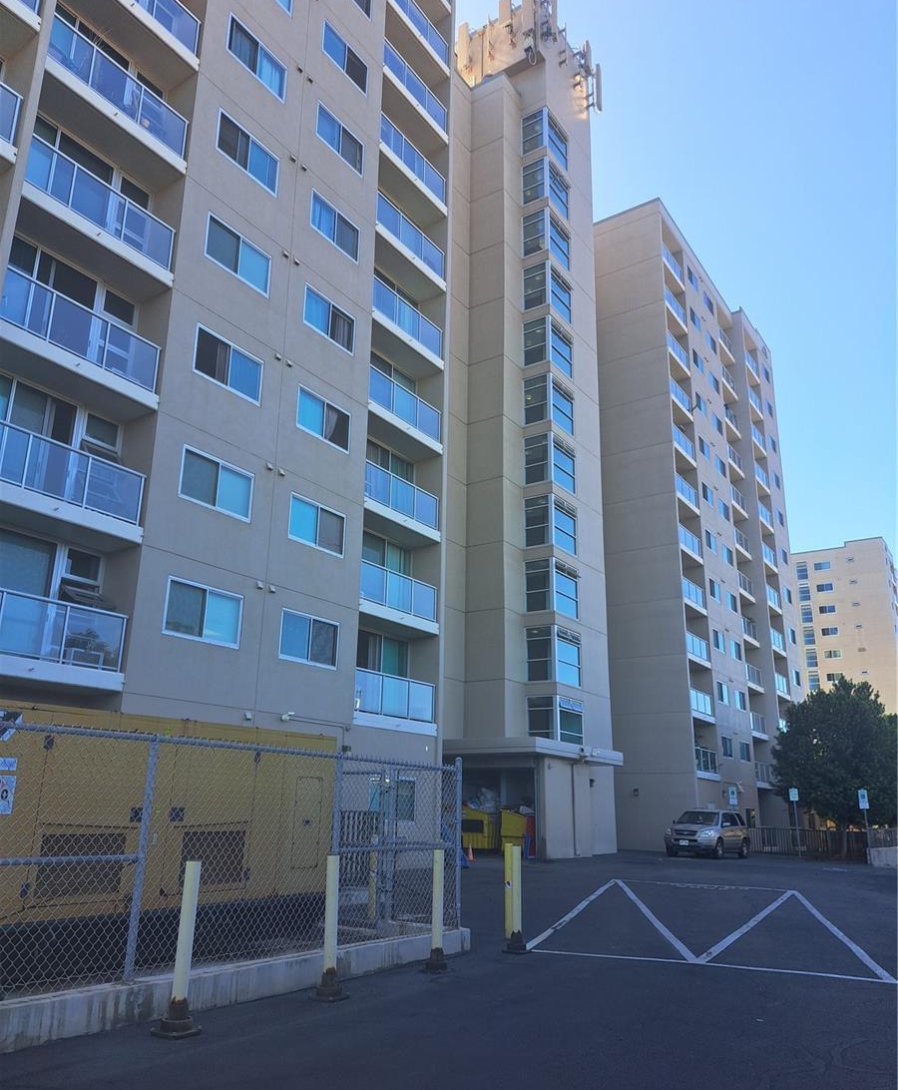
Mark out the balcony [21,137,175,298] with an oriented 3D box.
[{"bbox_3d":[-6.792,-6.016,15.465,0.992,1.273,3.390,-11,-21,32],"label":"balcony"}]

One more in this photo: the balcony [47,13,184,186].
[{"bbox_3d":[-6.780,-8.604,16.273,0.992,1.273,3.390,-11,-21,32],"label":"balcony"}]

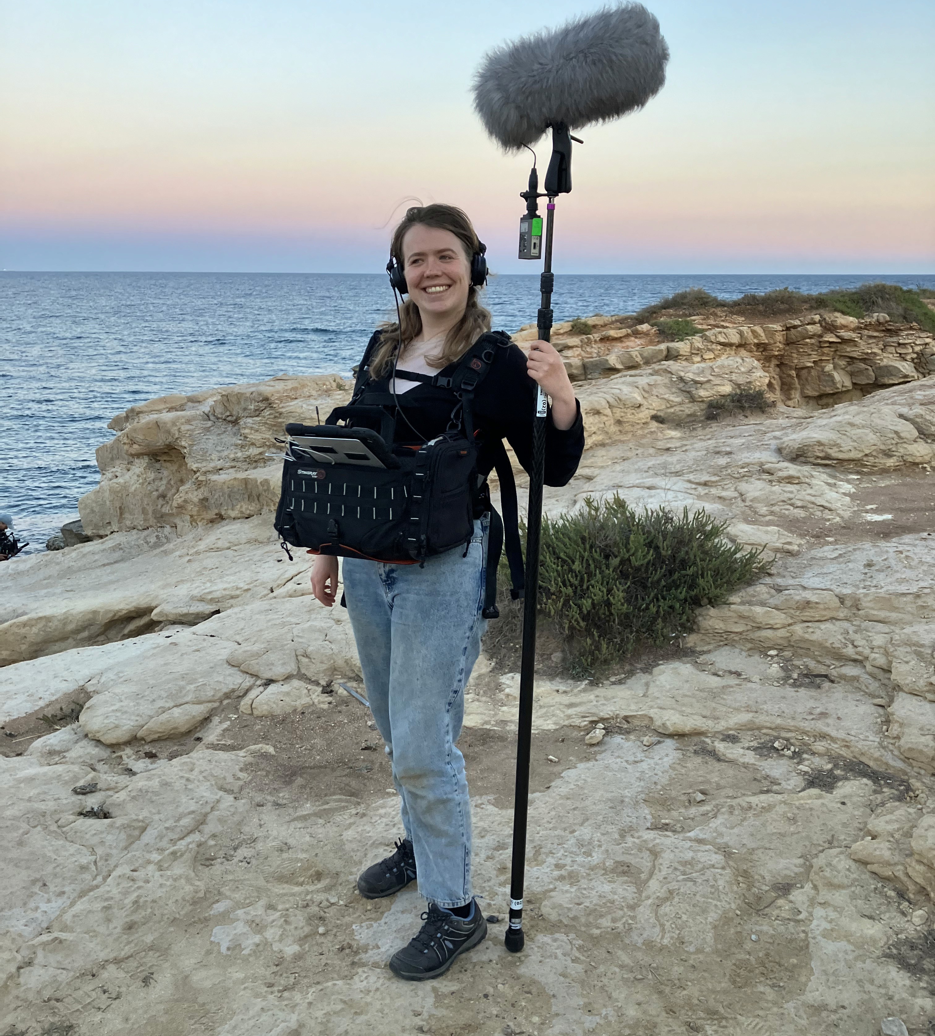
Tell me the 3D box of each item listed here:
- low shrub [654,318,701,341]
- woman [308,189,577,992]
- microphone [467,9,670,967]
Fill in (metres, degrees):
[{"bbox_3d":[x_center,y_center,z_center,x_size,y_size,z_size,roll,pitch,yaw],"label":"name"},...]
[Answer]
[{"bbox_3d":[2.921,-2.616,14.000,0.640,0.310,0.500,2,14,8],"label":"low shrub"},{"bbox_3d":[-0.046,0.176,2.245,0.640,1.680,0.420,11,17,37],"label":"woman"},{"bbox_3d":[0.190,0.029,2.116,0.390,2.030,0.200,2,14,6],"label":"microphone"}]

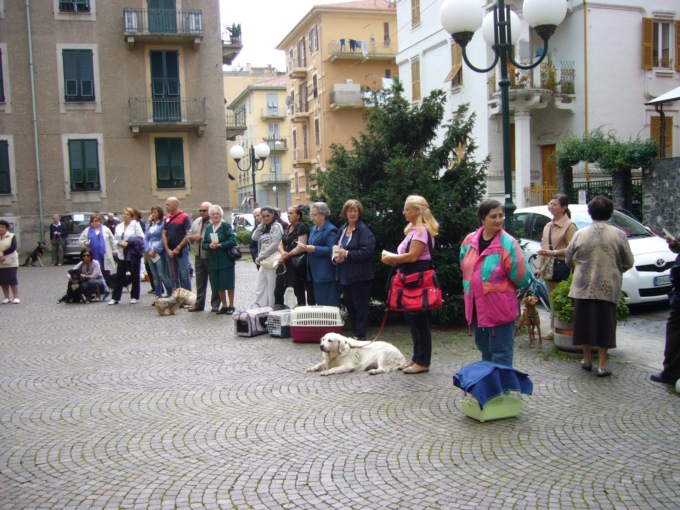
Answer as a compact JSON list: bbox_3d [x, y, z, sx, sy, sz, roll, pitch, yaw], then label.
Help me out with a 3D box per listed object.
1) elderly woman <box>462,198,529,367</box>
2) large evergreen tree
[{"bbox_3d":[1.215,0.351,5.442,0.540,1.570,0.370,1,5,38],"label":"elderly woman"},{"bbox_3d":[0.895,-0.888,10.042,2.550,3.400,2.500,-2,4,0],"label":"large evergreen tree"}]

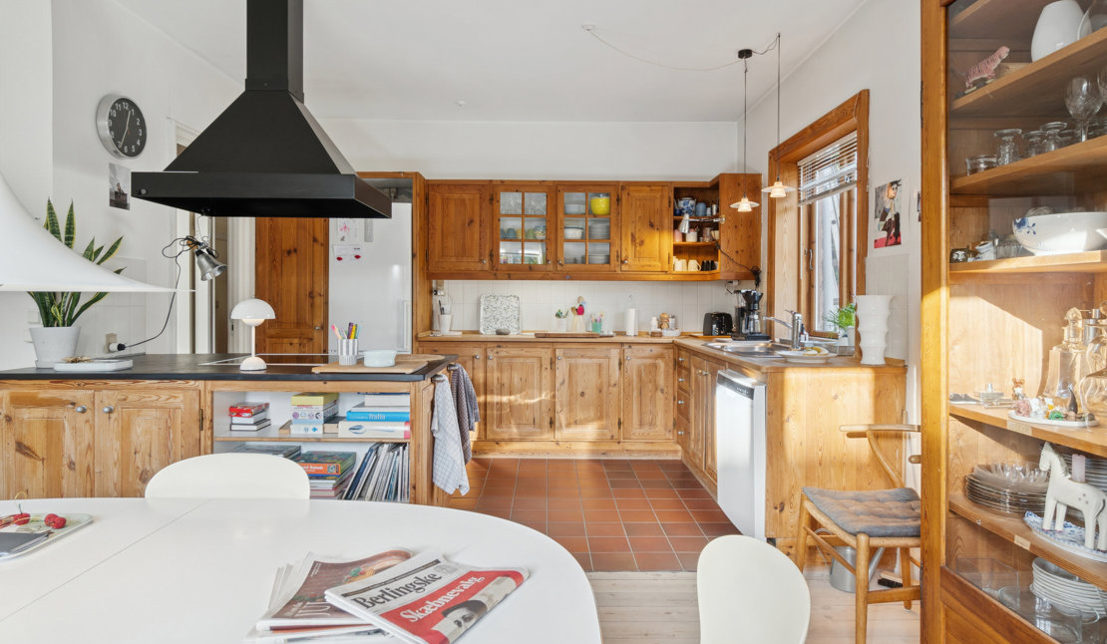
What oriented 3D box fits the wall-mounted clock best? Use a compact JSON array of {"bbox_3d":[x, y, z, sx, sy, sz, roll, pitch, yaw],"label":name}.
[{"bbox_3d":[-2.265,-1.025,3.070,0.055,0.300,0.300,0,3,-1],"label":"wall-mounted clock"}]

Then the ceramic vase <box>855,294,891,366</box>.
[{"bbox_3d":[1.523,0.043,2.770,0.160,0.325,0.160,0,3,-1],"label":"ceramic vase"}]

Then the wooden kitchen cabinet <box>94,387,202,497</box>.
[{"bbox_3d":[-1.675,0.647,2.690,0.450,0.790,0.560,0,3,-1],"label":"wooden kitchen cabinet"}]

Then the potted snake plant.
[{"bbox_3d":[-2.128,-0.171,2.600,0.360,0.710,0.300,0,3,-1],"label":"potted snake plant"}]

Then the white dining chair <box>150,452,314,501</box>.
[{"bbox_3d":[-0.871,0.766,1.343,0.490,0.800,0.520,0,2,0],"label":"white dining chair"}]

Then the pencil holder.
[{"bbox_3d":[-0.860,0.124,2.450,0.078,0.107,0.078,0,2,0],"label":"pencil holder"}]

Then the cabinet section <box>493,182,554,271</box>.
[{"bbox_3d":[-0.240,-0.750,4.740,0.475,0.685,0.320,0,2,0],"label":"cabinet section"}]

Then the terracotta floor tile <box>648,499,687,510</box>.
[{"bbox_3d":[0.670,1.074,3.441,0.198,0.012,0.190,0,3,-1],"label":"terracotta floor tile"}]

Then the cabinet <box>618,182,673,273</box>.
[{"bbox_3d":[0.728,-0.752,4.808,0.396,0.701,0.330,0,2,0],"label":"cabinet"}]

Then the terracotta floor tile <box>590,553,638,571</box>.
[{"bbox_3d":[0.276,1.109,2.687,0.196,0.014,0.194,0,2,0],"label":"terracotta floor tile"}]

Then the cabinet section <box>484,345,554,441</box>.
[{"bbox_3d":[-0.262,0.516,4.615,0.505,0.700,0.550,0,2,0],"label":"cabinet section"}]

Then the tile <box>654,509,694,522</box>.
[{"bbox_3d":[0.674,1.086,3.239,0.196,0.014,0.194,0,2,0],"label":"tile"}]

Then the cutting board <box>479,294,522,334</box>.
[{"bbox_3d":[-0.431,-0.056,4.710,0.323,0.322,0.025,0,-6,0],"label":"cutting board"}]

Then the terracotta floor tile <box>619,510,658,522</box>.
[{"bbox_3d":[0.472,1.086,3.239,0.196,0.014,0.194,0,2,0],"label":"terracotta floor tile"}]

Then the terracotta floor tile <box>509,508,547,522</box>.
[{"bbox_3d":[-0.138,1.083,3.256,0.198,0.012,0.190,0,3,-1],"label":"terracotta floor tile"}]

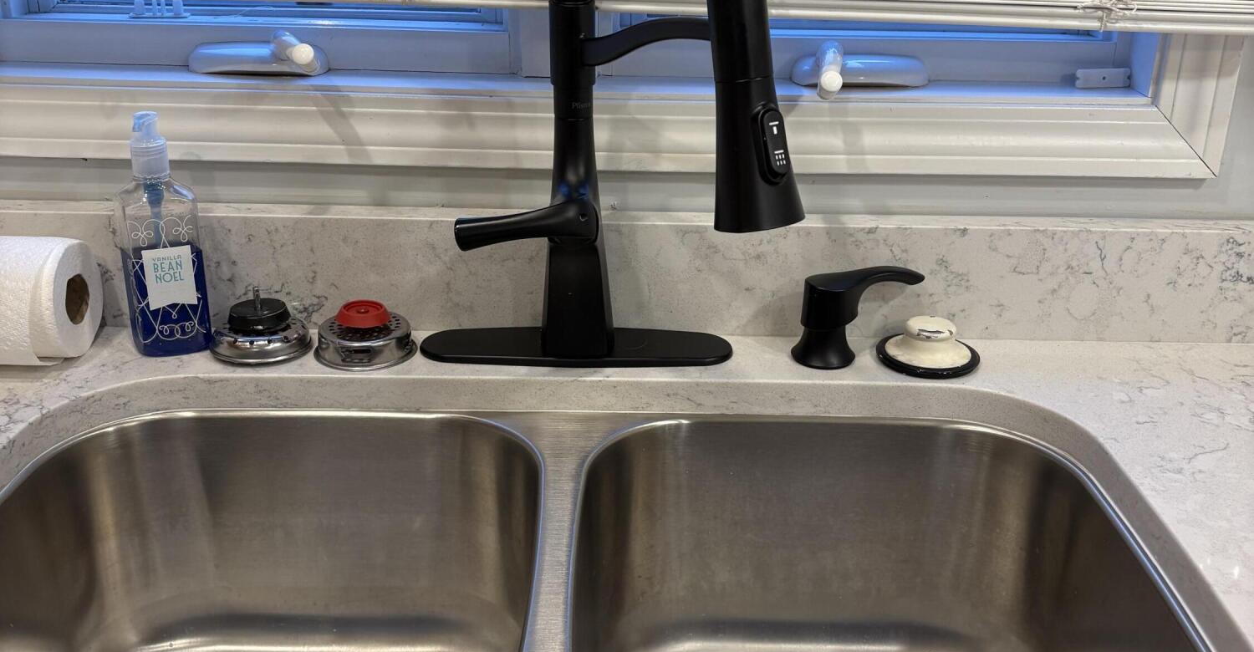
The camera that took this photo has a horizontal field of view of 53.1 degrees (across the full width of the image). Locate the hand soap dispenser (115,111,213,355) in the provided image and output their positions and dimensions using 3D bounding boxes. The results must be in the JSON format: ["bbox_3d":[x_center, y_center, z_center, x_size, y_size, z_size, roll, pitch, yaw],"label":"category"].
[{"bbox_3d":[-0.380,-0.076,1.021,0.061,0.200,0.042,-3,24,-9],"label":"hand soap dispenser"}]

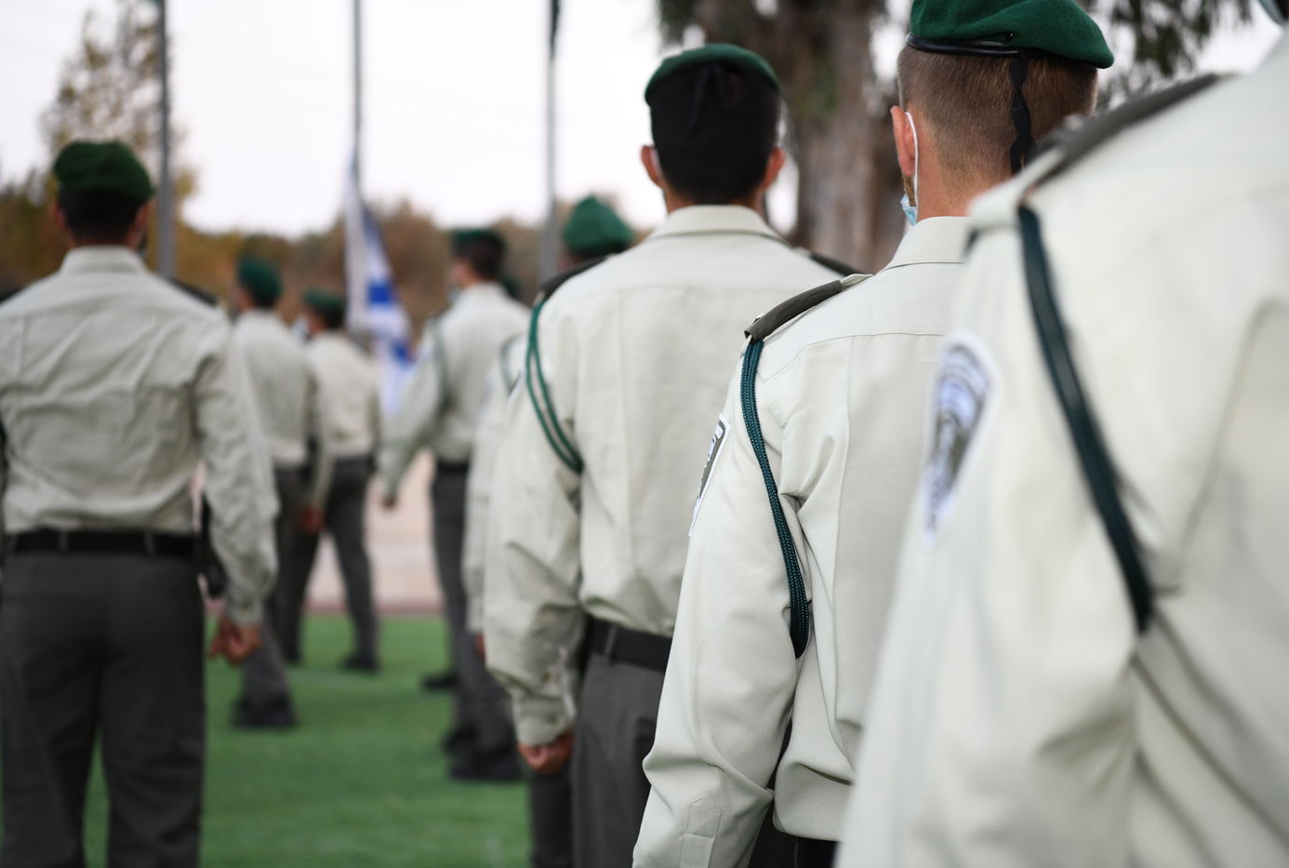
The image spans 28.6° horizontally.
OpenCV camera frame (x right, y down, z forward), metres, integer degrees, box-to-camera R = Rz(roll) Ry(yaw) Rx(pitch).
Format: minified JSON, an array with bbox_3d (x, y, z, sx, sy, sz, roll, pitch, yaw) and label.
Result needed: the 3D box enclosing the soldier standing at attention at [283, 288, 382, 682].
[{"bbox_3d":[-1.446,0.207,11.700,0.500,1.770,0.480,-1,1,-38],"label":"soldier standing at attention"}]

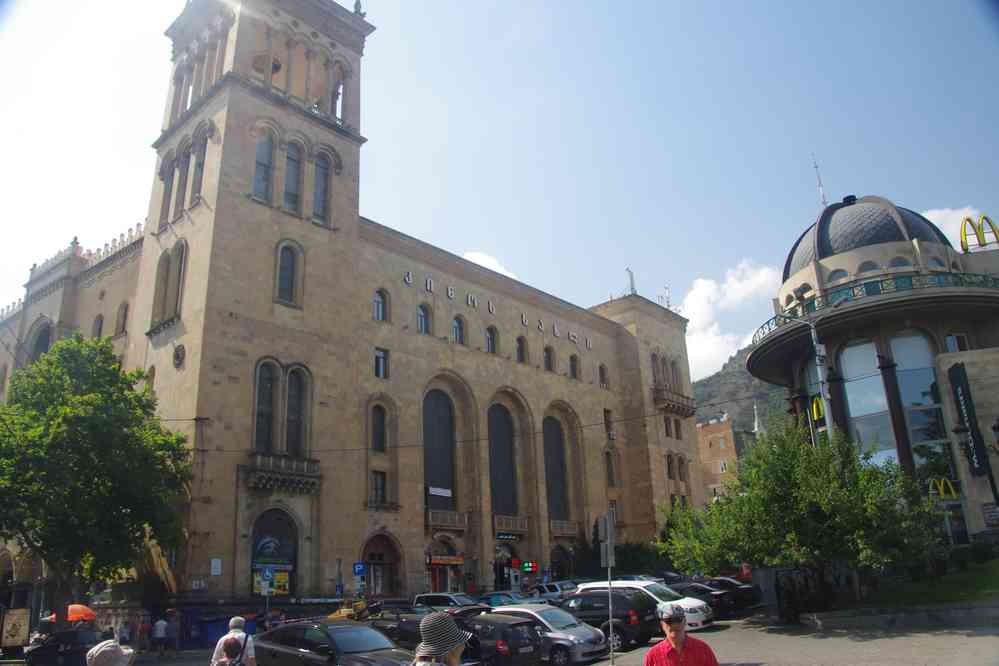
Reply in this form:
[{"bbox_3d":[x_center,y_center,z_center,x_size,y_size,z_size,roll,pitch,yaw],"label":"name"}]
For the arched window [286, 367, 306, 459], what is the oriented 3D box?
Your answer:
[{"bbox_3d":[-12.218,4.759,44.854,0.350,5.400,1.400,-19,-26,39],"label":"arched window"}]

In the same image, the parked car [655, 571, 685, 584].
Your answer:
[{"bbox_3d":[9.413,13.818,41.000,4.500,1.500,1.800,-20,-26,41],"label":"parked car"}]

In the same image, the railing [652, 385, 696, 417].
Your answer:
[{"bbox_3d":[16.596,6.627,70.313,1.400,1.719,5.388,-19,-26,39],"label":"railing"}]

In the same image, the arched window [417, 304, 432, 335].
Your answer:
[{"bbox_3d":[-5.546,-0.923,55.100,0.300,2.400,1.350,-19,-26,39],"label":"arched window"}]

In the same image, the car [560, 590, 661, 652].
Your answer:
[{"bbox_3d":[3.250,9.530,25.000,4.650,1.720,1.860,-20,-26,41],"label":"car"}]

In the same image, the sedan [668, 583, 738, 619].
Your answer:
[{"bbox_3d":[7.300,10.970,30.500,4.600,1.460,1.790,-20,-26,41],"label":"sedan"}]

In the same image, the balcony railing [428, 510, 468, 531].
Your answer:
[{"bbox_3d":[-3.291,12.352,49.319,0.300,1.080,3.500,-19,-25,39],"label":"balcony railing"}]

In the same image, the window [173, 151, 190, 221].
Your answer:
[{"bbox_3d":[-19.665,-9.339,46.681,1.250,4.600,0.300,-19,-26,39],"label":"window"}]

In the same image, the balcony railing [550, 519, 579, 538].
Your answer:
[{"bbox_3d":[5.084,15.127,57.996,0.300,1.120,3.500,-19,-25,39],"label":"balcony railing"}]

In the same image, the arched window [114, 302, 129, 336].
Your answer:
[{"bbox_3d":[-25.107,-0.897,49.763,1.250,2.250,0.300,-16,-24,33],"label":"arched window"}]

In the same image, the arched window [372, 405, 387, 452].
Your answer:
[{"bbox_3d":[-7.556,5.951,46.634,0.300,2.950,1.020,-19,-26,39],"label":"arched window"}]

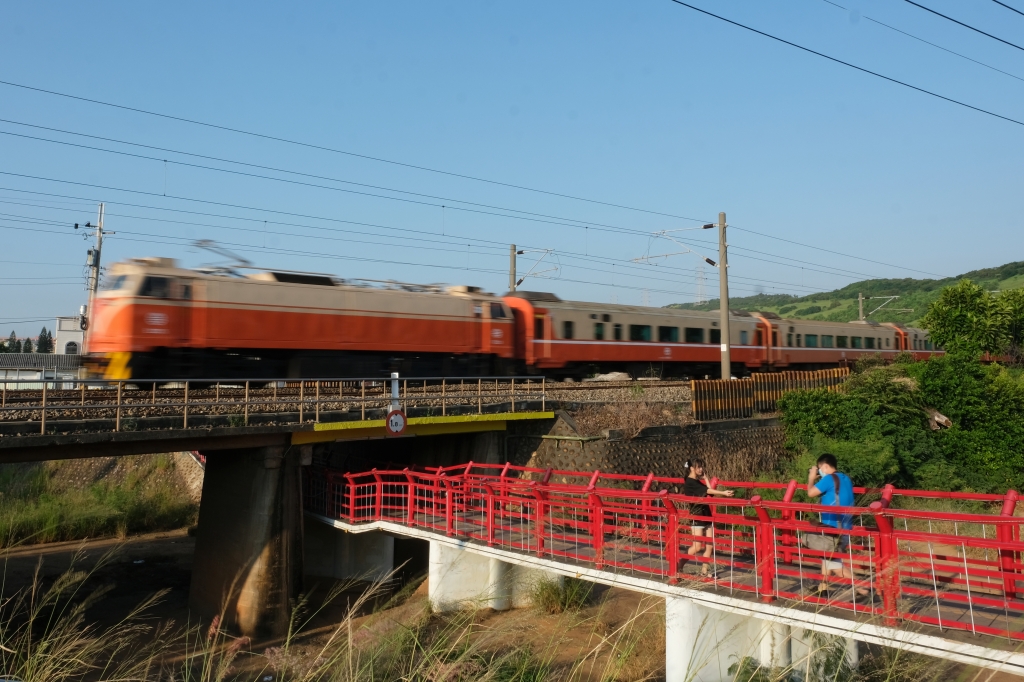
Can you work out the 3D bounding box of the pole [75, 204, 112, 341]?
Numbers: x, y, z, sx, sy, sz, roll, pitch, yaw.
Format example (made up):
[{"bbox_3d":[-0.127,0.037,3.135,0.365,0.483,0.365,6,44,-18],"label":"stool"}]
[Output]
[{"bbox_3d":[-16.100,-0.970,26.000,1.100,8.500,0.750,7,-6,-38],"label":"pole"}]

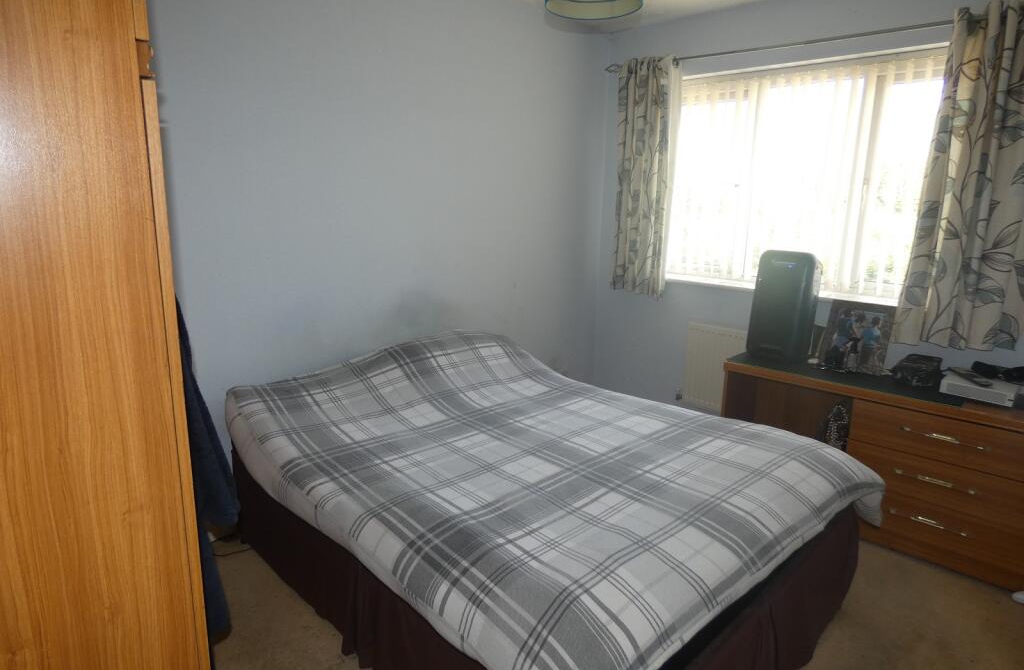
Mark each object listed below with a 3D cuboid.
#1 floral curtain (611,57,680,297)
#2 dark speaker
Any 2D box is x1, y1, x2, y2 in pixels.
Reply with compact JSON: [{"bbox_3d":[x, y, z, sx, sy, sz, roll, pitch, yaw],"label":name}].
[{"bbox_3d":[0.794,-0.927,3.611,0.370,1.380,0.130,13,19,41],"label":"floral curtain"},{"bbox_3d":[1.296,-0.149,2.783,0.255,0.480,0.210,13,19,41],"label":"dark speaker"}]

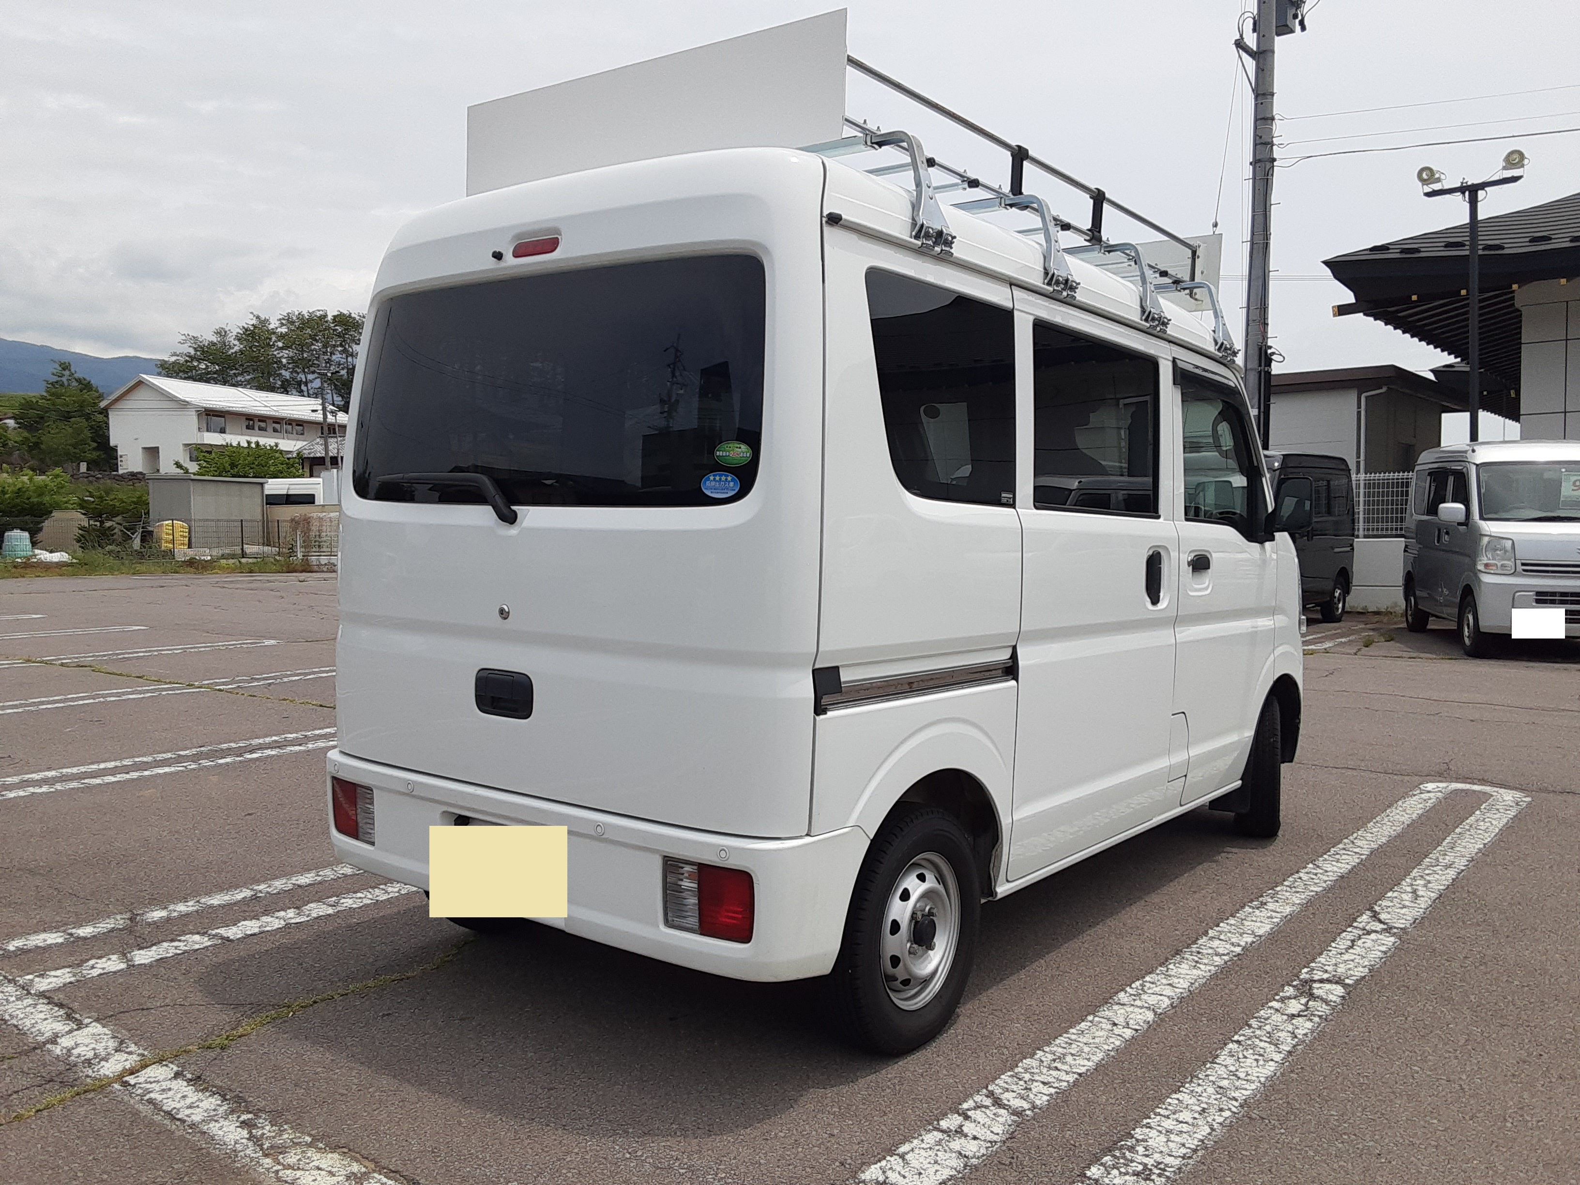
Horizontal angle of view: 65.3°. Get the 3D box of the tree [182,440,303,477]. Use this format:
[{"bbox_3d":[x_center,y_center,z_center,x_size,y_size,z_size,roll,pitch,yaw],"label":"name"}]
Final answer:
[{"bbox_3d":[-19.600,-3.750,44.000,4.400,3.000,4.000,1,2,0],"label":"tree"}]

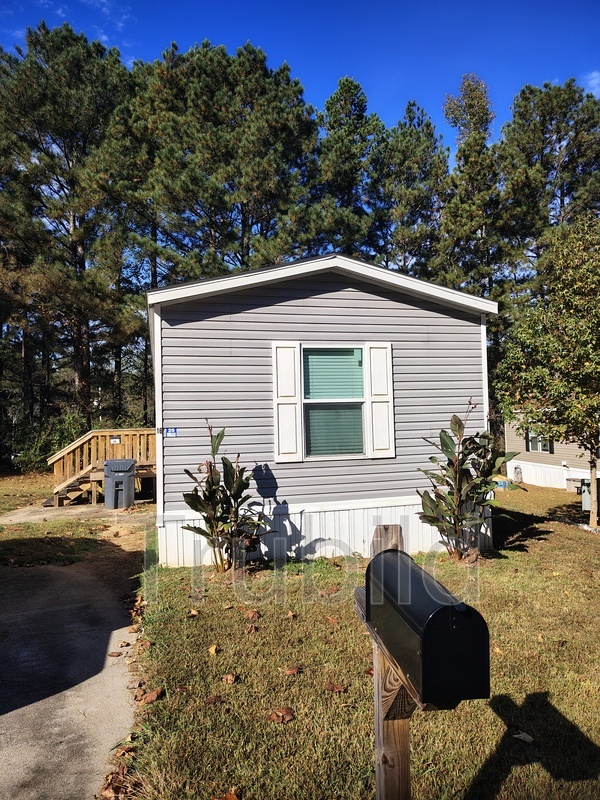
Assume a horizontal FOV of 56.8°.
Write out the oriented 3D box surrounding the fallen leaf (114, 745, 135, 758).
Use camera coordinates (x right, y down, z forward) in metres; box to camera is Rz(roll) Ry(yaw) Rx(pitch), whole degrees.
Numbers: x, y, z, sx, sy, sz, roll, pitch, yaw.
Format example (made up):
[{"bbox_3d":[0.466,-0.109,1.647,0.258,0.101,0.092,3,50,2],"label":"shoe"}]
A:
[{"bbox_3d":[-0.942,1.891,2.983,0.085,0.035,0.071,-1,-2,0],"label":"fallen leaf"}]

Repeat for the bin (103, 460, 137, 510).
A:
[{"bbox_3d":[-3.916,1.821,12.150,0.700,1.050,0.800,-1,-2,-14],"label":"bin"}]

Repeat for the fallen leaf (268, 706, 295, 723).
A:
[{"bbox_3d":[-0.112,1.878,3.306,0.160,0.045,0.109,-1,-2,0],"label":"fallen leaf"}]

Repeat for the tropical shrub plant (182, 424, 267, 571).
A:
[{"bbox_3d":[-0.889,1.148,6.530,0.950,1.700,0.850,-1,-2,-15],"label":"tropical shrub plant"}]

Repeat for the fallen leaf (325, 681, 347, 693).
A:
[{"bbox_3d":[0.233,1.887,3.639,0.137,0.035,0.077,-2,-2,15],"label":"fallen leaf"}]

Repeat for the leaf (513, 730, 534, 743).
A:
[{"bbox_3d":[1.225,1.844,3.037,0.113,0.025,0.052,-3,-2,28],"label":"leaf"}]

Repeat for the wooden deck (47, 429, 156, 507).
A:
[{"bbox_3d":[-4.602,1.563,13.140,2.409,1.675,1.550,-1,-2,-14],"label":"wooden deck"}]

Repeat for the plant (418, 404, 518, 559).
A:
[{"bbox_3d":[2.187,1.058,7.200,1.220,1.980,1.100,-1,-2,-15],"label":"plant"}]

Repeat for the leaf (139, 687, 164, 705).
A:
[{"bbox_3d":[-0.961,1.907,3.576,0.159,0.050,0.100,0,-2,-25],"label":"leaf"}]

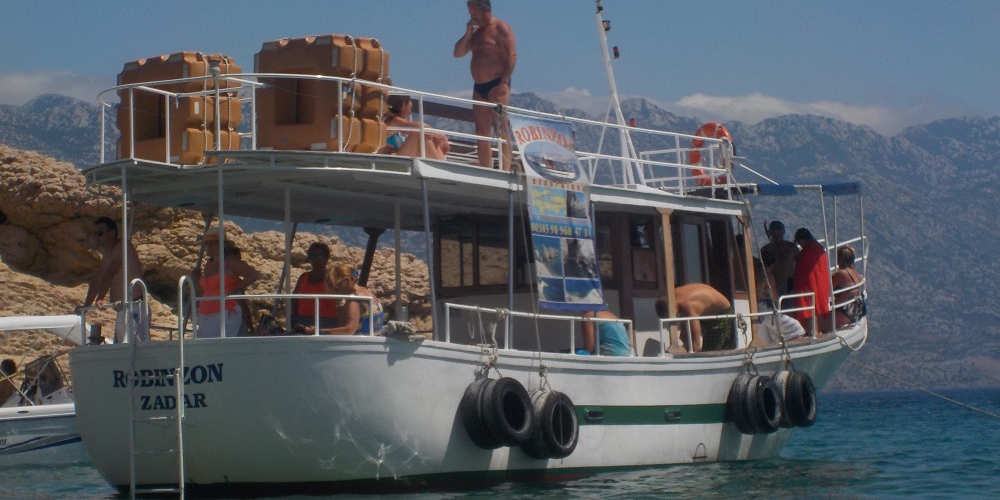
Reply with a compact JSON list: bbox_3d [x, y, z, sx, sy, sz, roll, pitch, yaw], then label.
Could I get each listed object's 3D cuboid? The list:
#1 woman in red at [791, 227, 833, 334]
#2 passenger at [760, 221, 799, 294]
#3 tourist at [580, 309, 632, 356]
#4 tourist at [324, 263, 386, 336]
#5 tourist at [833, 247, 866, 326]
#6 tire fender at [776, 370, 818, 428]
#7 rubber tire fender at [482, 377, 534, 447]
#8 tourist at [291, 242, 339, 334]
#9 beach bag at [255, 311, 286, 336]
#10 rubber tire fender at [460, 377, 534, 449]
[{"bbox_3d":[3.484,0.534,28.854,0.420,1.572,0.470,-2,-3,14],"label":"woman in red"},{"bbox_3d":[3.194,0.518,29.551,0.460,1.700,0.310,-3,-3,18],"label":"passenger"},{"bbox_3d":[1.057,0.915,26.300,0.650,1.030,0.500,-1,-4,-18],"label":"tourist"},{"bbox_3d":[-1.181,0.741,21.363,0.580,1.262,0.460,-3,-3,17],"label":"tourist"},{"bbox_3d":[4.091,0.455,30.700,0.580,0.980,0.470,-4,-4,34],"label":"tourist"},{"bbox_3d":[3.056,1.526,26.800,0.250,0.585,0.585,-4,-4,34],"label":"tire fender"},{"bbox_3d":[0.068,1.391,22.250,0.180,0.585,0.585,-4,-4,36],"label":"rubber tire fender"},{"bbox_3d":[-1.682,0.551,23.700,0.500,1.250,0.550,-1,-3,-5],"label":"tourist"},{"bbox_3d":[-1.871,0.632,21.200,0.290,0.270,0.180,0,-3,-18],"label":"beach bag"},{"bbox_3d":[-0.023,1.503,23.900,0.360,0.630,0.630,-4,-4,35],"label":"rubber tire fender"}]

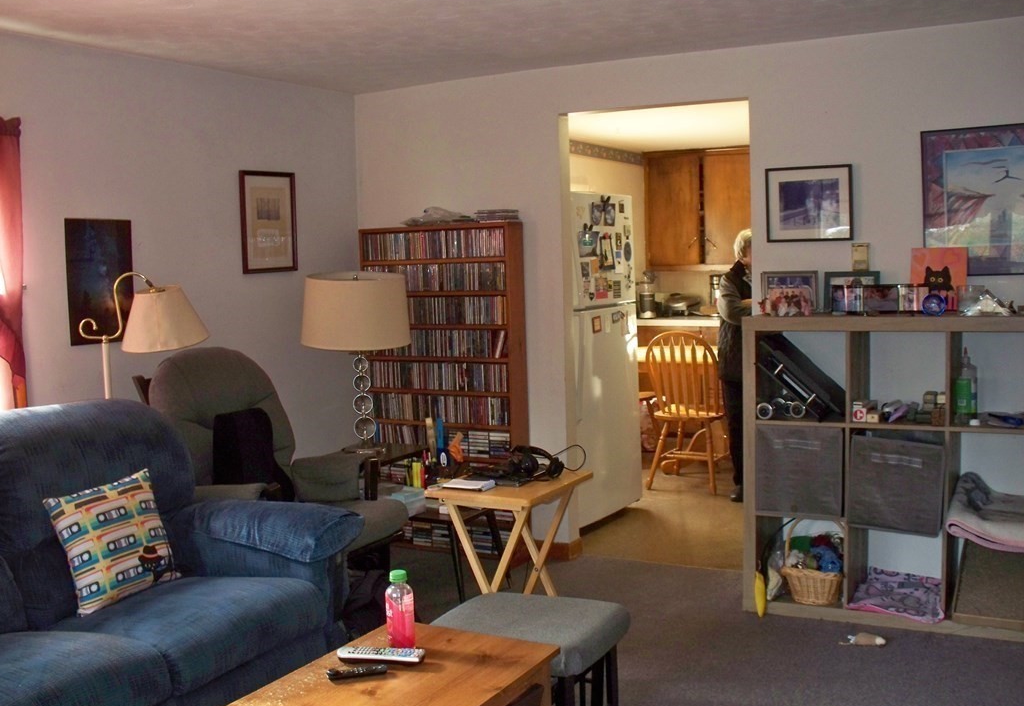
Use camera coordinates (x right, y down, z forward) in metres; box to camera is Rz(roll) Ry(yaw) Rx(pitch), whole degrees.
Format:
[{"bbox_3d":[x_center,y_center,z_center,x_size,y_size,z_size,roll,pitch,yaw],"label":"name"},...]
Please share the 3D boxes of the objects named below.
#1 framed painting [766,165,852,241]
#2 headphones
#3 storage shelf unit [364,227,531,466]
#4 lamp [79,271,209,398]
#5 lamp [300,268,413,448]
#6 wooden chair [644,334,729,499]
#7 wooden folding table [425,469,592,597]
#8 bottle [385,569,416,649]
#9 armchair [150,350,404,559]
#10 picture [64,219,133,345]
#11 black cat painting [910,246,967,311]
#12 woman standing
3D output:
[{"bbox_3d":[1.202,-0.604,4.196,0.340,0.300,0.020,1,7,26],"label":"framed painting"},{"bbox_3d":[0.082,0.384,3.631,0.190,0.110,0.130,-2,6,0],"label":"headphones"},{"bbox_3d":[-0.313,0.183,4.949,0.805,1.566,0.165,1,7,26],"label":"storage shelf unit"},{"bbox_3d":[-1.241,0.430,3.603,0.460,1.430,0.320,-1,6,9],"label":"lamp"},{"bbox_3d":[-0.669,0.041,4.470,0.471,0.777,0.471,-2,6,0],"label":"lamp"},{"bbox_3d":[1.070,0.320,6.082,0.455,0.945,0.540,1,7,31],"label":"wooden chair"},{"bbox_3d":[0.002,0.769,3.588,0.400,0.665,0.465,1,7,24],"label":"wooden folding table"},{"bbox_3d":[-0.287,0.660,2.670,0.073,0.200,0.073,-2,6,0],"label":"bottle"},{"bbox_3d":[-0.854,0.543,4.060,0.780,1.080,0.690,0,7,23],"label":"armchair"},{"bbox_3d":[-1.453,-0.253,3.686,0.020,0.440,0.292,1,7,26],"label":"picture"},{"bbox_3d":[1.579,-0.269,3.825,0.195,0.243,0.020,1,-8,29],"label":"black cat painting"},{"bbox_3d":[1.375,0.052,5.849,0.410,1.510,0.460,-1,6,15],"label":"woman standing"}]

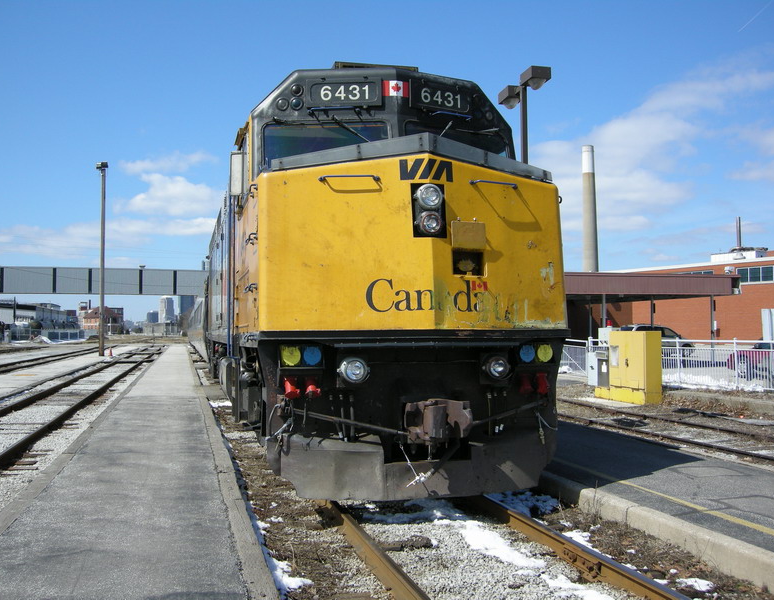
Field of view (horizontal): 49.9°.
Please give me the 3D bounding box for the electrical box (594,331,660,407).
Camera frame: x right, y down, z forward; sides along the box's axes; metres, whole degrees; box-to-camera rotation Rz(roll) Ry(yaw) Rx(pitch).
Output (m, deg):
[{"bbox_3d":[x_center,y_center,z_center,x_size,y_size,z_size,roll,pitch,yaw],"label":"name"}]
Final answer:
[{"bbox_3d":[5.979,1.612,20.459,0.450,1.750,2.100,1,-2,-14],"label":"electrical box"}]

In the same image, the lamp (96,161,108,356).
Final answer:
[{"bbox_3d":[-18.465,-2.680,54.000,0.750,12.600,0.600,1,-2,-14],"label":"lamp"}]

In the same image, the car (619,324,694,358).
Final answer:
[{"bbox_3d":[15.940,2.459,49.300,4.500,1.830,1.830,1,-2,-16],"label":"car"}]

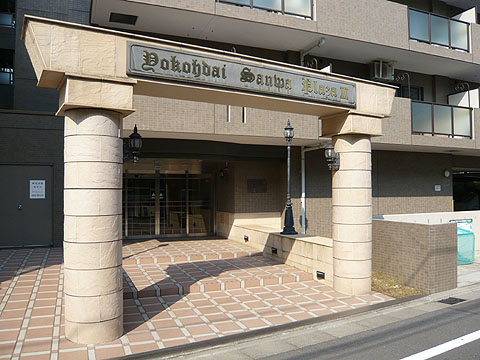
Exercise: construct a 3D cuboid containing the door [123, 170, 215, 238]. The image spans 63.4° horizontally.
[{"bbox_3d":[-2.337,0.731,12.160,3.270,2.100,0.250,0,-1,-22],"label":"door"}]

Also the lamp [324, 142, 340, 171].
[{"bbox_3d":[1.581,-0.398,6.621,0.270,0.490,0.185,1,-1,-29],"label":"lamp"}]

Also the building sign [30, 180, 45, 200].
[{"bbox_3d":[-4.944,0.232,9.500,0.330,0.445,0.020,1,-1,-24],"label":"building sign"}]

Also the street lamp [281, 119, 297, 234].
[{"bbox_3d":[1.132,-0.079,8.900,0.400,2.600,0.400,0,-1,0],"label":"street lamp"}]

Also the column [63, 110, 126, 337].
[{"bbox_3d":[-1.780,0.537,4.745,0.670,2.670,0.670,1,-1,-29],"label":"column"}]

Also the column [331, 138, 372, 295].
[{"bbox_3d":[1.976,0.599,6.845,0.665,2.680,0.665,0,-1,0],"label":"column"}]

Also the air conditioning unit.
[{"bbox_3d":[4.410,-3.400,12.120,0.770,0.570,0.300,1,-1,-24],"label":"air conditioning unit"}]

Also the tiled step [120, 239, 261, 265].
[{"bbox_3d":[-1.782,1.804,10.387,3.550,0.130,3.600,0,-1,-22],"label":"tiled step"}]

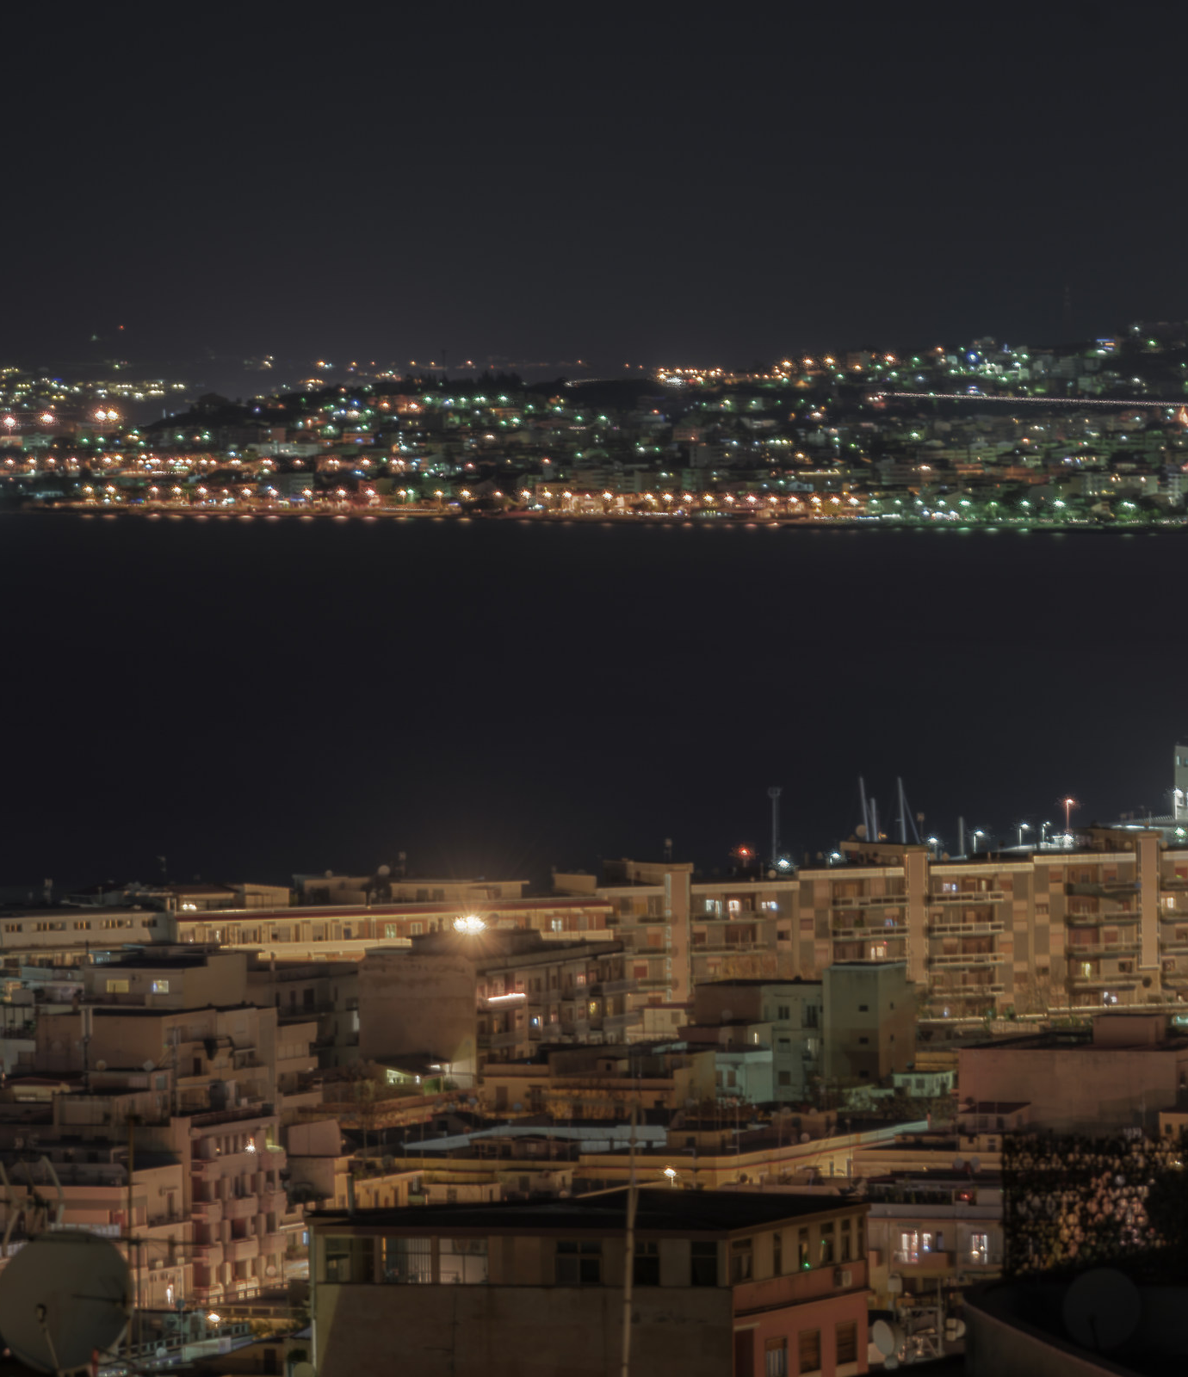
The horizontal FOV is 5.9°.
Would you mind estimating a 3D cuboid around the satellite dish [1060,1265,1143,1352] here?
[{"bbox_3d":[5.227,6.392,118.000,0.820,0.890,0.500,0,-5,16],"label":"satellite dish"}]

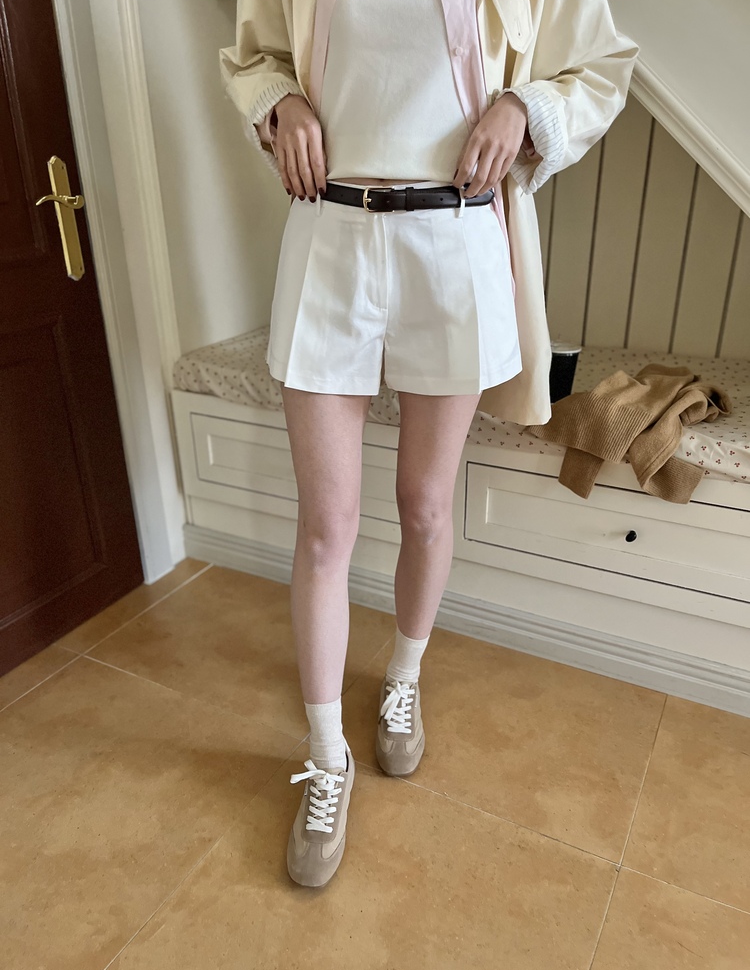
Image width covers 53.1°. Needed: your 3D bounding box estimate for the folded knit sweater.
[{"bbox_3d":[0.546,-0.128,1.574,0.345,0.215,0.410,11,27,26],"label":"folded knit sweater"}]

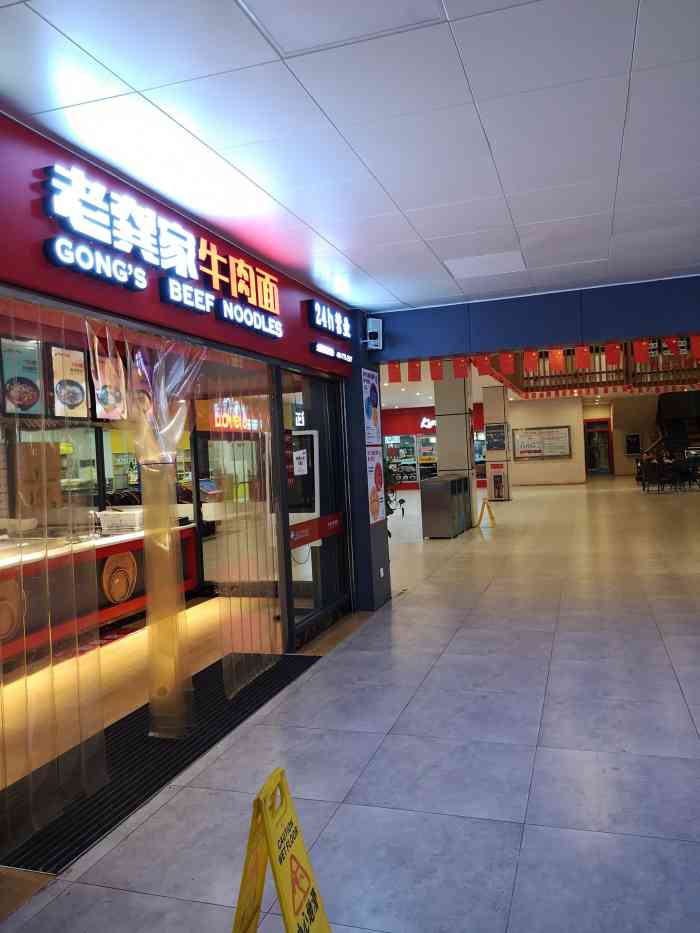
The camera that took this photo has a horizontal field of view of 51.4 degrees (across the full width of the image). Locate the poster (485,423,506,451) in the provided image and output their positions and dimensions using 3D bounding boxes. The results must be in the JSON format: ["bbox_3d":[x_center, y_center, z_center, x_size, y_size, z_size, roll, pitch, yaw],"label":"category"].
[{"bbox_3d":[4.167,-0.819,20.774,0.515,0.699,0.030,-2,1,18],"label":"poster"}]

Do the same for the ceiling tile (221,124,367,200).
[{"bbox_3d":[-0.242,-1.483,3.545,0.600,0.030,0.600,-2,1,18],"label":"ceiling tile"}]

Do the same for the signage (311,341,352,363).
[{"bbox_3d":[-0.154,-1.008,6.533,0.055,0.090,1.000,-2,1,18],"label":"signage"}]

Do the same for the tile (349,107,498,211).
[{"bbox_3d":[0.411,-1.514,3.654,0.590,0.020,1.180,-2,1,18],"label":"tile"}]

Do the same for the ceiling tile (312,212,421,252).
[{"bbox_3d":[0.116,-1.516,4.694,0.590,0.020,0.590,-2,1,18],"label":"ceiling tile"}]

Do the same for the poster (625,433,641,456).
[{"bbox_3d":[13.197,-1.028,34.000,0.720,1.080,0.030,-2,1,18],"label":"poster"}]

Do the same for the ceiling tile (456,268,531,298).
[{"bbox_3d":[1.248,-1.606,6.228,0.600,0.030,0.600,-2,1,18],"label":"ceiling tile"}]

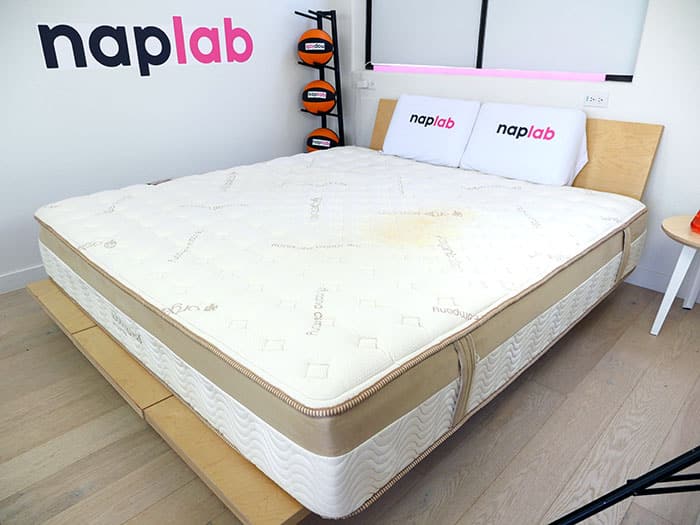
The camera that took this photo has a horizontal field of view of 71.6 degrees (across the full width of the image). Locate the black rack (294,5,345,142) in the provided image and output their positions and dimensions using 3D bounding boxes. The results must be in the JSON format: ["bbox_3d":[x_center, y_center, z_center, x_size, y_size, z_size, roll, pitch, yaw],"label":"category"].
[{"bbox_3d":[-0.194,-1.018,3.430,0.230,1.380,0.330,20,30,41],"label":"black rack"}]

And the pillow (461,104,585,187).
[{"bbox_3d":[0.952,-0.652,2.670,0.620,0.410,0.160,20,5,41],"label":"pillow"}]

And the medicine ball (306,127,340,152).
[{"bbox_3d":[-0.189,-0.845,3.460,0.235,0.235,0.235,-1,22,0],"label":"medicine ball"}]

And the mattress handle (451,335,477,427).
[{"bbox_3d":[0.301,0.315,1.300,0.040,0.265,0.070,20,30,41],"label":"mattress handle"}]

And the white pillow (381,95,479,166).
[{"bbox_3d":[0.510,-0.839,3.040,0.620,0.400,0.150,20,5,41],"label":"white pillow"}]

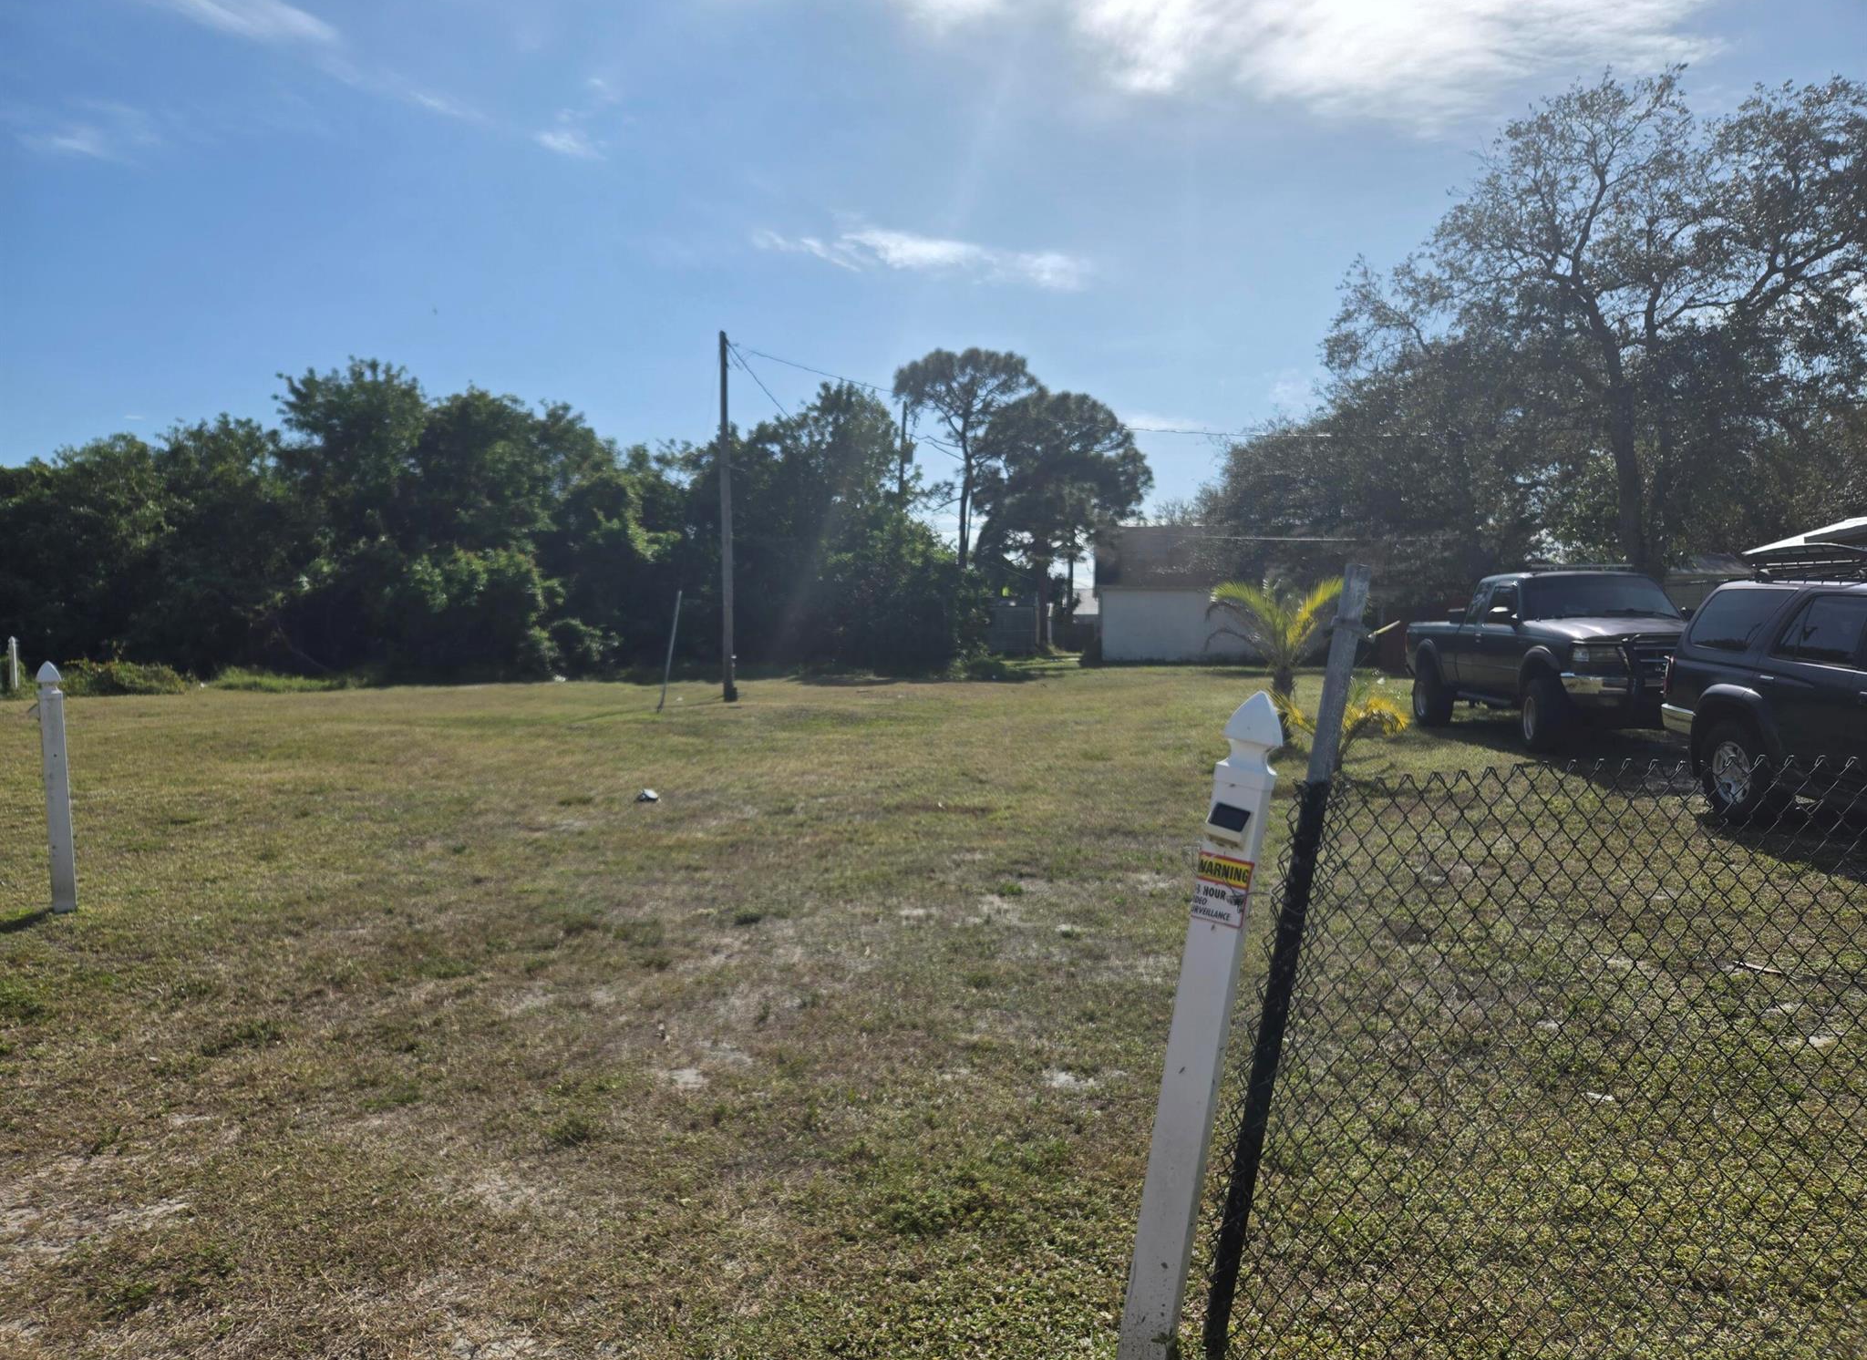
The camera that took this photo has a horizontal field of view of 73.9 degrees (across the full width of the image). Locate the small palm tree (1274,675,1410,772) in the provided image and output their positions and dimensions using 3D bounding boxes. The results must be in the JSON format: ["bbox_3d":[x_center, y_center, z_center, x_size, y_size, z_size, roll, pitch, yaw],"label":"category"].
[{"bbox_3d":[3.653,0.392,11.075,1.220,0.848,1.150,0,3,0],"label":"small palm tree"}]

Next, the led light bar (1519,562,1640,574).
[{"bbox_3d":[6.928,-1.212,13.300,1.200,0.085,0.085,0,3,3],"label":"led light bar"}]

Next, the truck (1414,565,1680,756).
[{"bbox_3d":[6.839,-0.251,13.719,1.870,1.800,5.200,0,3,4],"label":"truck"}]

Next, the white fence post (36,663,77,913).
[{"bbox_3d":[-4.702,0.579,6.650,0.105,1.345,0.105,-5,4,-40],"label":"white fence post"}]

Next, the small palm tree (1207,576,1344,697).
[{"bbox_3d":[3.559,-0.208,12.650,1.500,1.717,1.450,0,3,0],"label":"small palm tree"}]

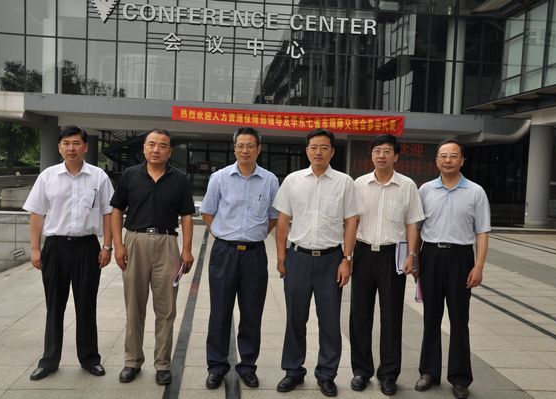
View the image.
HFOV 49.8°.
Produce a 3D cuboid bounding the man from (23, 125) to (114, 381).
[{"bbox_3d":[-1.461,0.351,4.190,0.620,1.730,0.340,1,3,-16],"label":"man"}]

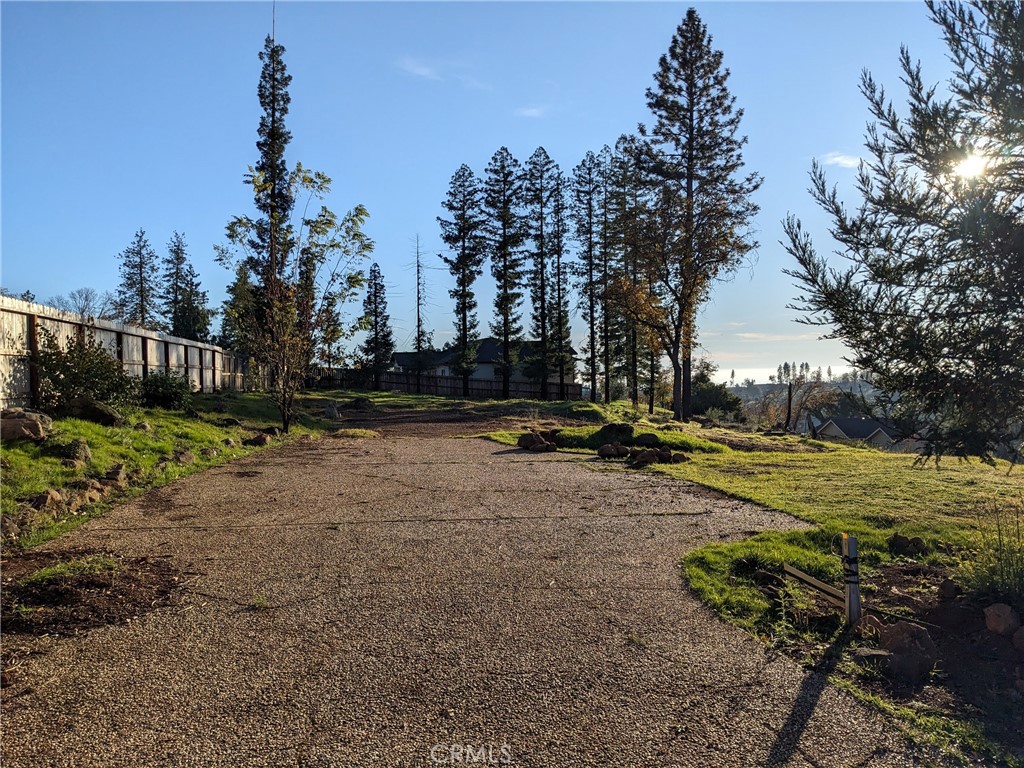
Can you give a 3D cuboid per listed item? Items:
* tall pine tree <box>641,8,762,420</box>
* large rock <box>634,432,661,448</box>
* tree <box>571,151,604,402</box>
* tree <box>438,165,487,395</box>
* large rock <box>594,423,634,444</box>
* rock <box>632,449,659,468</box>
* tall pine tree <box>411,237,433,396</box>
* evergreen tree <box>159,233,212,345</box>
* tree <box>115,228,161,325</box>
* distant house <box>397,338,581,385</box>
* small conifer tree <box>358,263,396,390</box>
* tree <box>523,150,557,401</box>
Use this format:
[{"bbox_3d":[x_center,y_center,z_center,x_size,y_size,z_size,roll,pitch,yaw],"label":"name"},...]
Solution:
[{"bbox_3d":[9.016,-8.064,38.000,5.804,19.602,5.804,0,0,0],"label":"tall pine tree"},{"bbox_3d":[3.274,1.365,19.300,0.628,0.387,0.500,0,0,0],"label":"large rock"},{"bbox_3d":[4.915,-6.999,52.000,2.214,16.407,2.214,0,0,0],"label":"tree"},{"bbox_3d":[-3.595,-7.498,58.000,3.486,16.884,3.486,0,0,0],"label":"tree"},{"bbox_3d":[2.669,1.283,20.500,0.950,0.590,0.800,0,0,0],"label":"large rock"},{"bbox_3d":[2.745,1.500,16.300,0.531,0.327,0.420,0,0,0],"label":"rock"},{"bbox_3d":[-6.799,-5.221,60.000,1.653,12.020,1.653,0,0,0],"label":"tall pine tree"},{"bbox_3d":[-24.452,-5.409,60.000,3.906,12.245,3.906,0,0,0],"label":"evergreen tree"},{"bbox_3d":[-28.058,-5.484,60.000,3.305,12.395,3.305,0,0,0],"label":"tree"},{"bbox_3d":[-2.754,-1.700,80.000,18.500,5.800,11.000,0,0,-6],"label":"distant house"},{"bbox_3d":[-10.518,-4.425,62.000,2.795,10.014,2.795,0,0,0],"label":"small conifer tree"},{"bbox_3d":[1.928,-7.765,56.000,2.384,17.774,2.384,0,0,0],"label":"tree"}]

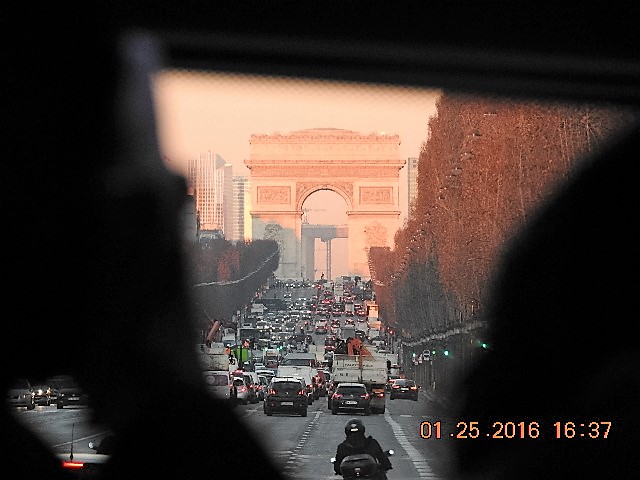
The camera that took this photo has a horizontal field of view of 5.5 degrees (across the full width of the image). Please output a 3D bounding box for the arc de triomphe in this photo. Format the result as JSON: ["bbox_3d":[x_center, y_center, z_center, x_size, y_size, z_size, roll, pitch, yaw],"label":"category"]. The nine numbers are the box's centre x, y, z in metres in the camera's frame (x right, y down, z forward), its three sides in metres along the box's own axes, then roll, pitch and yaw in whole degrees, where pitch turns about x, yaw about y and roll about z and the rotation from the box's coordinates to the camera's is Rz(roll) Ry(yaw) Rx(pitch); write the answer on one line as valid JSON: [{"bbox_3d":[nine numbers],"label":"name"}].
[{"bbox_3d":[1.547,-10.832,2060.000,48.500,48.500,23.500,0,-1,0],"label":"arc de triomphe"}]

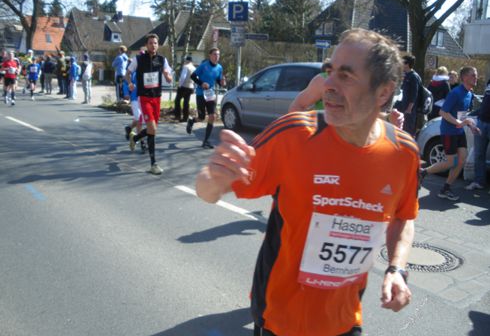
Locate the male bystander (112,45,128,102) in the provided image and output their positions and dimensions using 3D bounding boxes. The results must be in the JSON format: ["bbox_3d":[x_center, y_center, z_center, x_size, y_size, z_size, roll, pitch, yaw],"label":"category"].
[{"bbox_3d":[-3.926,-2.928,16.029,0.400,1.790,0.500,11,14,39],"label":"male bystander"}]

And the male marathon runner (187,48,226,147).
[{"bbox_3d":[-0.757,-1.304,9.383,0.530,1.780,0.820,-7,14,-38],"label":"male marathon runner"}]

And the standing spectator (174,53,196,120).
[{"bbox_3d":[-1.643,-2.163,13.932,0.550,1.760,0.400,-5,13,-30],"label":"standing spectator"}]

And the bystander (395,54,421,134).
[{"bbox_3d":[2.818,-1.005,8.633,0.420,1.750,0.520,6,12,20],"label":"bystander"}]

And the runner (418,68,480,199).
[{"bbox_3d":[2.603,-0.418,6.293,0.850,1.640,0.520,11,14,38],"label":"runner"}]

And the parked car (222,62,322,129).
[{"bbox_3d":[1.295,-1.498,11.286,1.860,1.650,4.700,-6,14,-36],"label":"parked car"}]

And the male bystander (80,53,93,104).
[{"bbox_3d":[-5.685,-3.181,18.333,0.500,1.750,0.380,-6,14,-37],"label":"male bystander"}]

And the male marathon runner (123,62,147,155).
[{"bbox_3d":[-1.819,-1.149,8.646,0.530,1.750,0.820,-5,13,-33],"label":"male marathon runner"}]

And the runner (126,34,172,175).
[{"bbox_3d":[-1.313,-0.878,7.049,0.580,1.820,0.760,-3,12,-24],"label":"runner"}]

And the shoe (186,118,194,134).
[{"bbox_3d":[-1.042,-0.794,9.750,0.105,0.290,0.120,-6,17,-36],"label":"shoe"}]

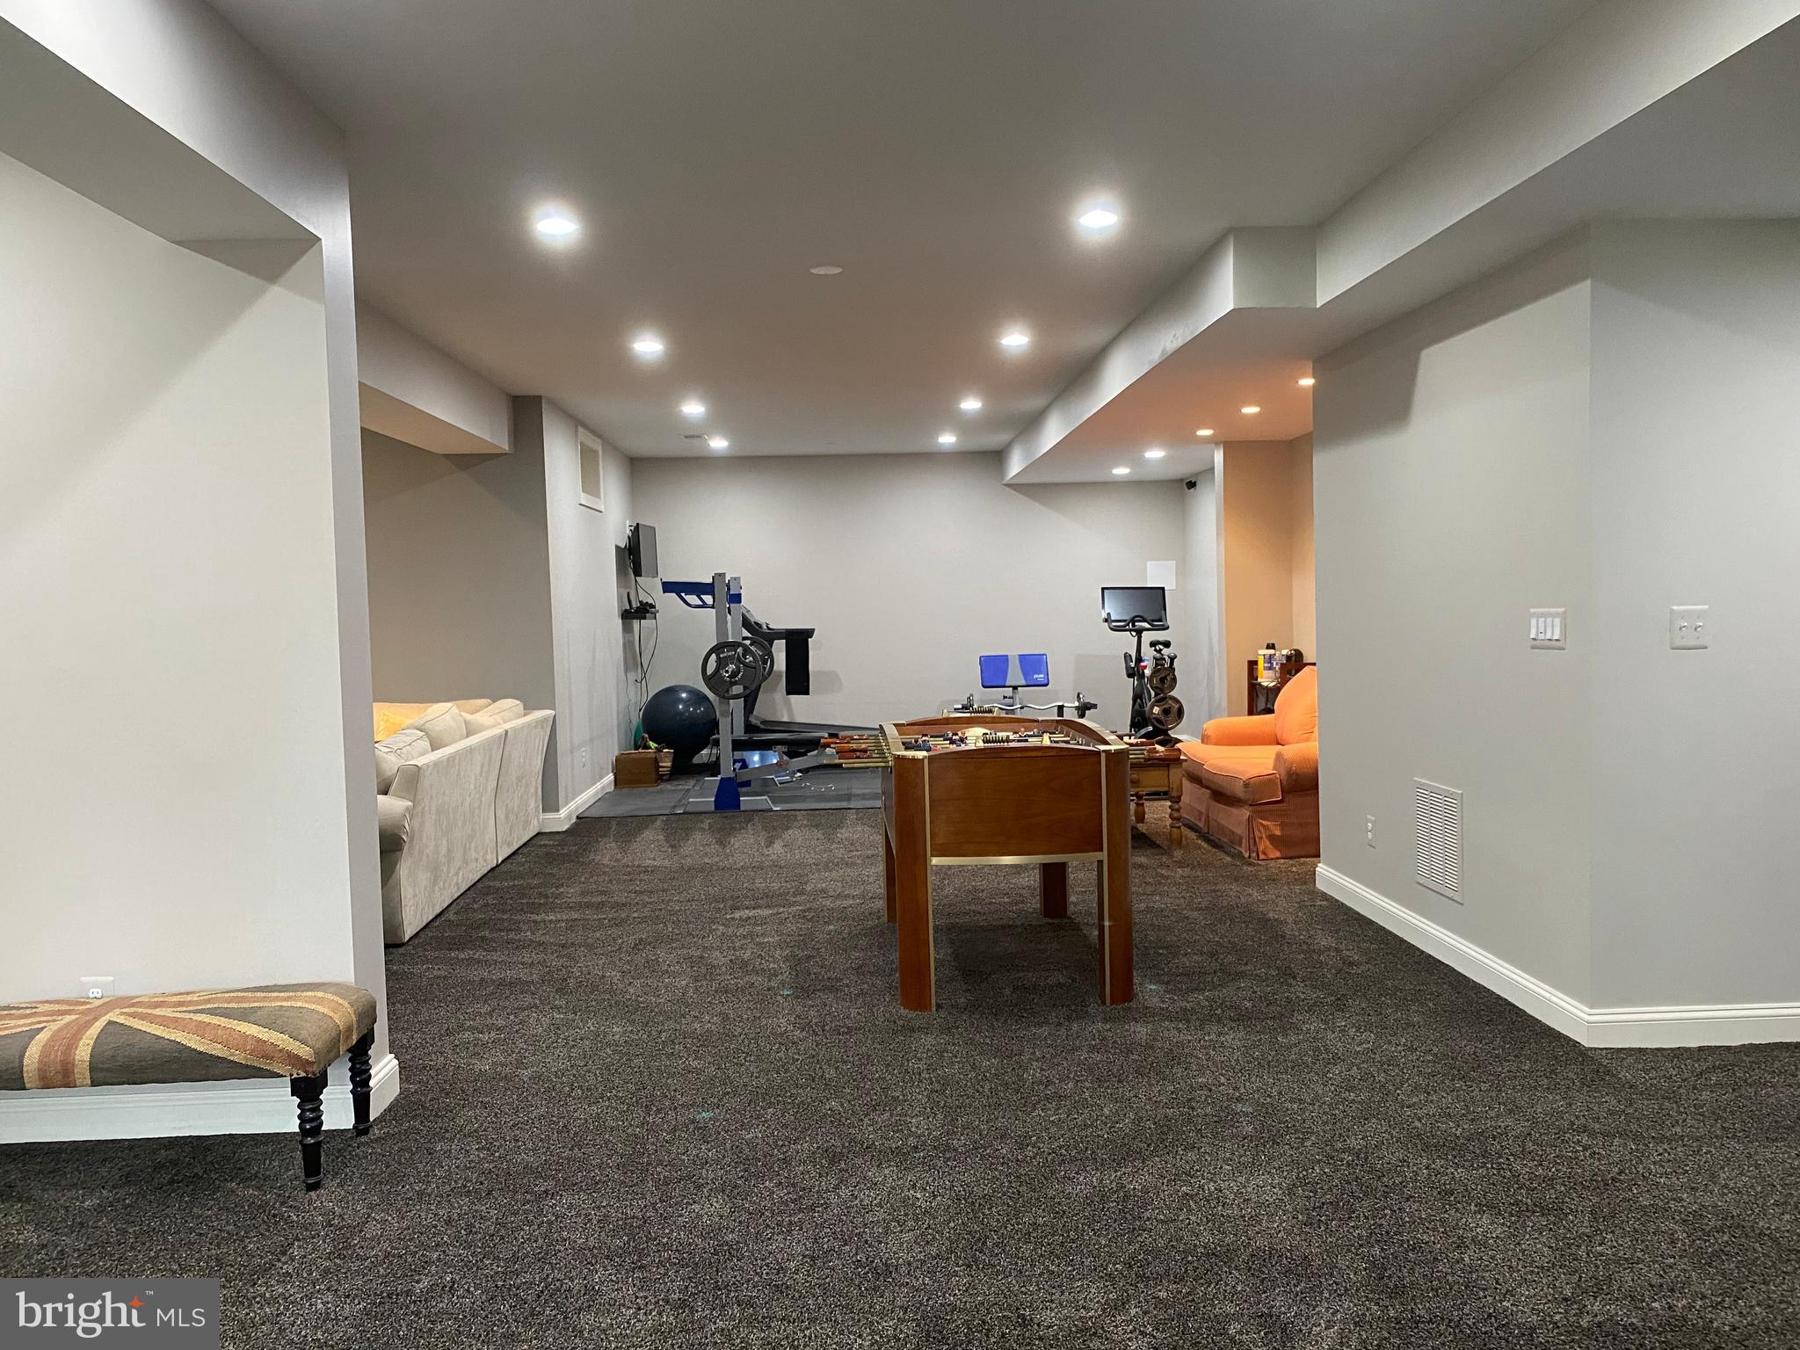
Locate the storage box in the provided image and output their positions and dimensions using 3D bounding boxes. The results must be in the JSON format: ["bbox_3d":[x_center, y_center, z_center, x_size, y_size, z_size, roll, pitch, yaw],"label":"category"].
[{"bbox_3d":[-2.012,0.723,10.468,0.320,0.260,0.280,-2,3,-3],"label":"storage box"}]

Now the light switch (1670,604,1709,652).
[{"bbox_3d":[2.339,-0.138,3.997,0.115,0.119,0.014,-2,3,-3],"label":"light switch"}]

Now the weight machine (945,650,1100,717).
[{"bbox_3d":[1.036,0.295,11.308,1.200,0.897,0.950,-2,3,-3],"label":"weight machine"}]

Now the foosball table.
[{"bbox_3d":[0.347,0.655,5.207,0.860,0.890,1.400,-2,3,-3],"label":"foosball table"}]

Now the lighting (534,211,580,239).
[{"bbox_3d":[-1.159,-1.517,4.565,0.155,0.040,0.155,-2,3,-3],"label":"lighting"}]

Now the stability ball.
[{"bbox_3d":[-1.848,0.404,11.365,0.635,0.635,0.635,-2,3,-3],"label":"stability ball"}]

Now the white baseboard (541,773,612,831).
[{"bbox_3d":[-2.209,0.869,9.436,0.140,0.120,2.000,-2,3,-2],"label":"white baseboard"}]

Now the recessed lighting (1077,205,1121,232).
[{"bbox_3d":[0.682,-1.568,4.637,0.155,0.040,0.155,-2,3,-3],"label":"recessed lighting"}]

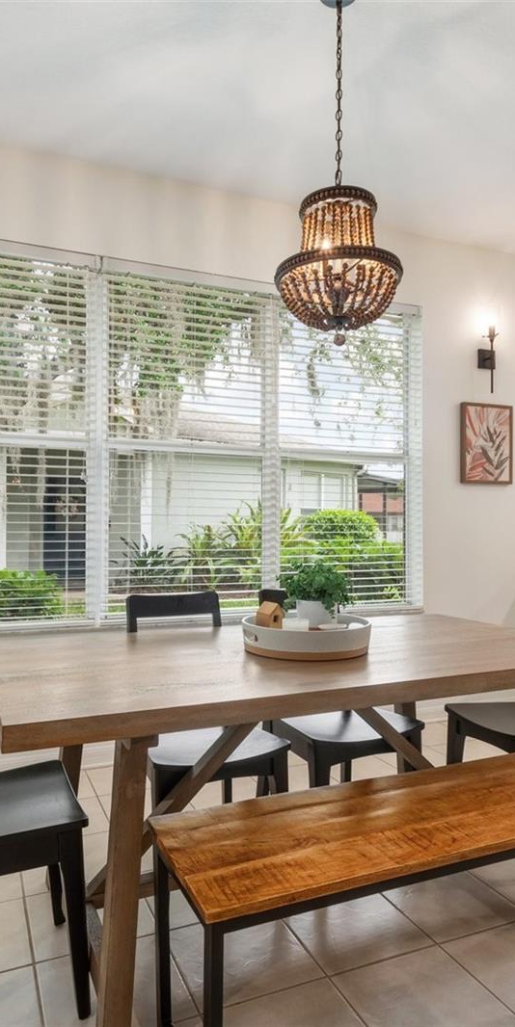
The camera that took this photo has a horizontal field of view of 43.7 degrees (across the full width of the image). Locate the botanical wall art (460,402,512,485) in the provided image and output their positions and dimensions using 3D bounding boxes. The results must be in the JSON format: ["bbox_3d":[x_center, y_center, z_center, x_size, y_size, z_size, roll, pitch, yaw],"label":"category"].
[{"bbox_3d":[1.403,-0.420,3.911,0.377,0.483,0.035,1,-1,-22],"label":"botanical wall art"}]

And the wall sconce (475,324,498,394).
[{"bbox_3d":[1.404,-0.951,3.885,0.120,0.415,0.100,1,-1,-22],"label":"wall sconce"}]

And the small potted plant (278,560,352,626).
[{"bbox_3d":[0.196,0.276,2.200,0.250,0.240,0.250,0,-1,0],"label":"small potted plant"}]

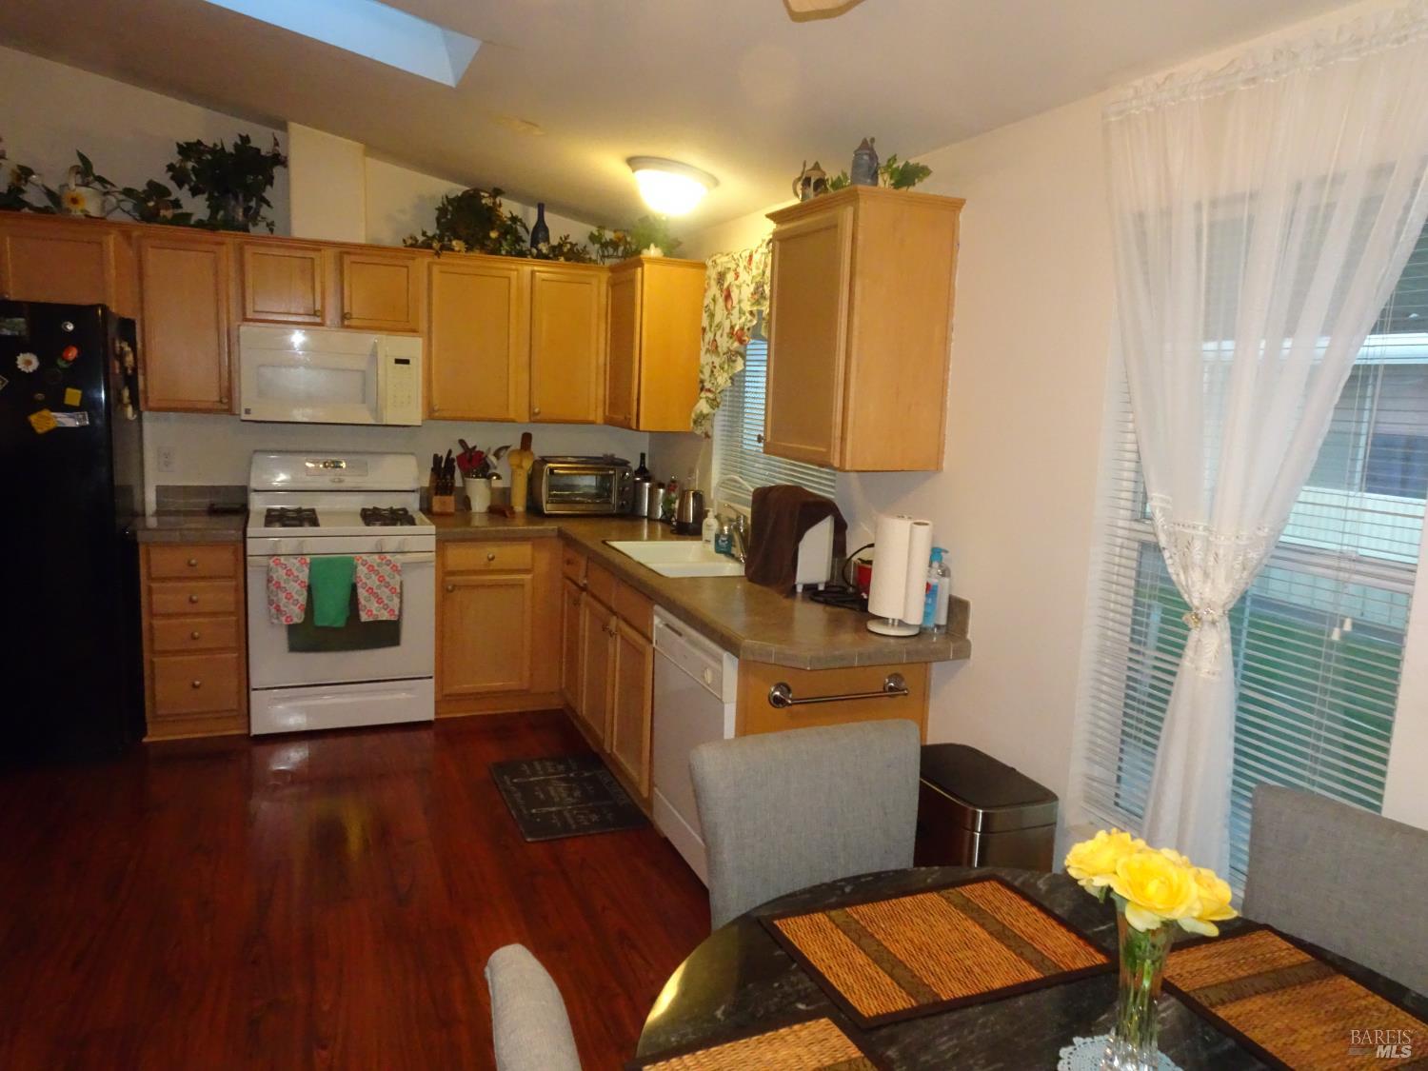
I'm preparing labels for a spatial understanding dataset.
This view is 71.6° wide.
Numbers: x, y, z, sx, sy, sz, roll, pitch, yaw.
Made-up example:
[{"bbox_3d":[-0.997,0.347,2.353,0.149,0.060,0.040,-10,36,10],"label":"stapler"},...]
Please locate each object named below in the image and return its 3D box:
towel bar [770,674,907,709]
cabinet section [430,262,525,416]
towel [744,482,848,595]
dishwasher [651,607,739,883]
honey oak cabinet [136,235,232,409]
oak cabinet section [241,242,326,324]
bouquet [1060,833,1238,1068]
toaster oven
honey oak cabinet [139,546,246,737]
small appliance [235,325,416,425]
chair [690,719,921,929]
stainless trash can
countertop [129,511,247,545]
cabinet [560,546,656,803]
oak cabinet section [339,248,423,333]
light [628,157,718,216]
[{"bbox_3d":[0.379,0.458,2.901,0.453,0.063,0.067,-1,9,-22],"label":"towel bar"},{"bbox_3d":[-1.201,-0.956,4.917,0.456,0.761,0.320,-1,10,-22],"label":"cabinet section"},{"bbox_3d":[0.281,0.003,3.535,0.232,0.338,0.379,-1,9,-22],"label":"towel"},{"bbox_3d":[0.173,0.694,3.317,0.611,0.846,0.616,-1,9,-22],"label":"dishwasher"},{"bbox_3d":[-2.284,-0.920,4.358,0.380,0.755,0.335,-1,10,-23],"label":"honey oak cabinet"},{"bbox_3d":[-1.977,-1.141,4.561,0.340,0.344,0.320,-1,10,-22],"label":"oak cabinet section"},{"bbox_3d":[0.543,0.534,1.249,0.217,0.298,0.172,7,10,26],"label":"bouquet"},{"bbox_3d":[-0.678,-0.256,5.131,0.440,0.272,0.320,-1,10,-23],"label":"toaster oven"},{"bbox_3d":[-2.314,0.403,4.479,0.409,0.855,0.636,-1,9,-22],"label":"honey oak cabinet"},{"bbox_3d":[-1.760,-0.729,4.577,0.761,0.402,0.395,-1,10,-23],"label":"small appliance"},{"bbox_3d":[0.247,0.886,1.704,0.465,0.954,0.596,-1,9,-22],"label":"chair"},{"bbox_3d":[0.631,0.930,2.579,0.273,0.641,0.394,-1,9,-22],"label":"stainless trash can"},{"bbox_3d":[-2.302,-0.042,4.404,0.429,0.050,0.643,-1,9,-22],"label":"countertop"},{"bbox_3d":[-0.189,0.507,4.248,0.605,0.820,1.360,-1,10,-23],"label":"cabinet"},{"bbox_3d":[-1.594,-1.151,4.719,0.358,0.347,0.320,-1,10,-22],"label":"oak cabinet section"},{"bbox_3d":[-0.175,-1.323,3.819,0.370,0.140,0.370,10,5,-24],"label":"light"}]

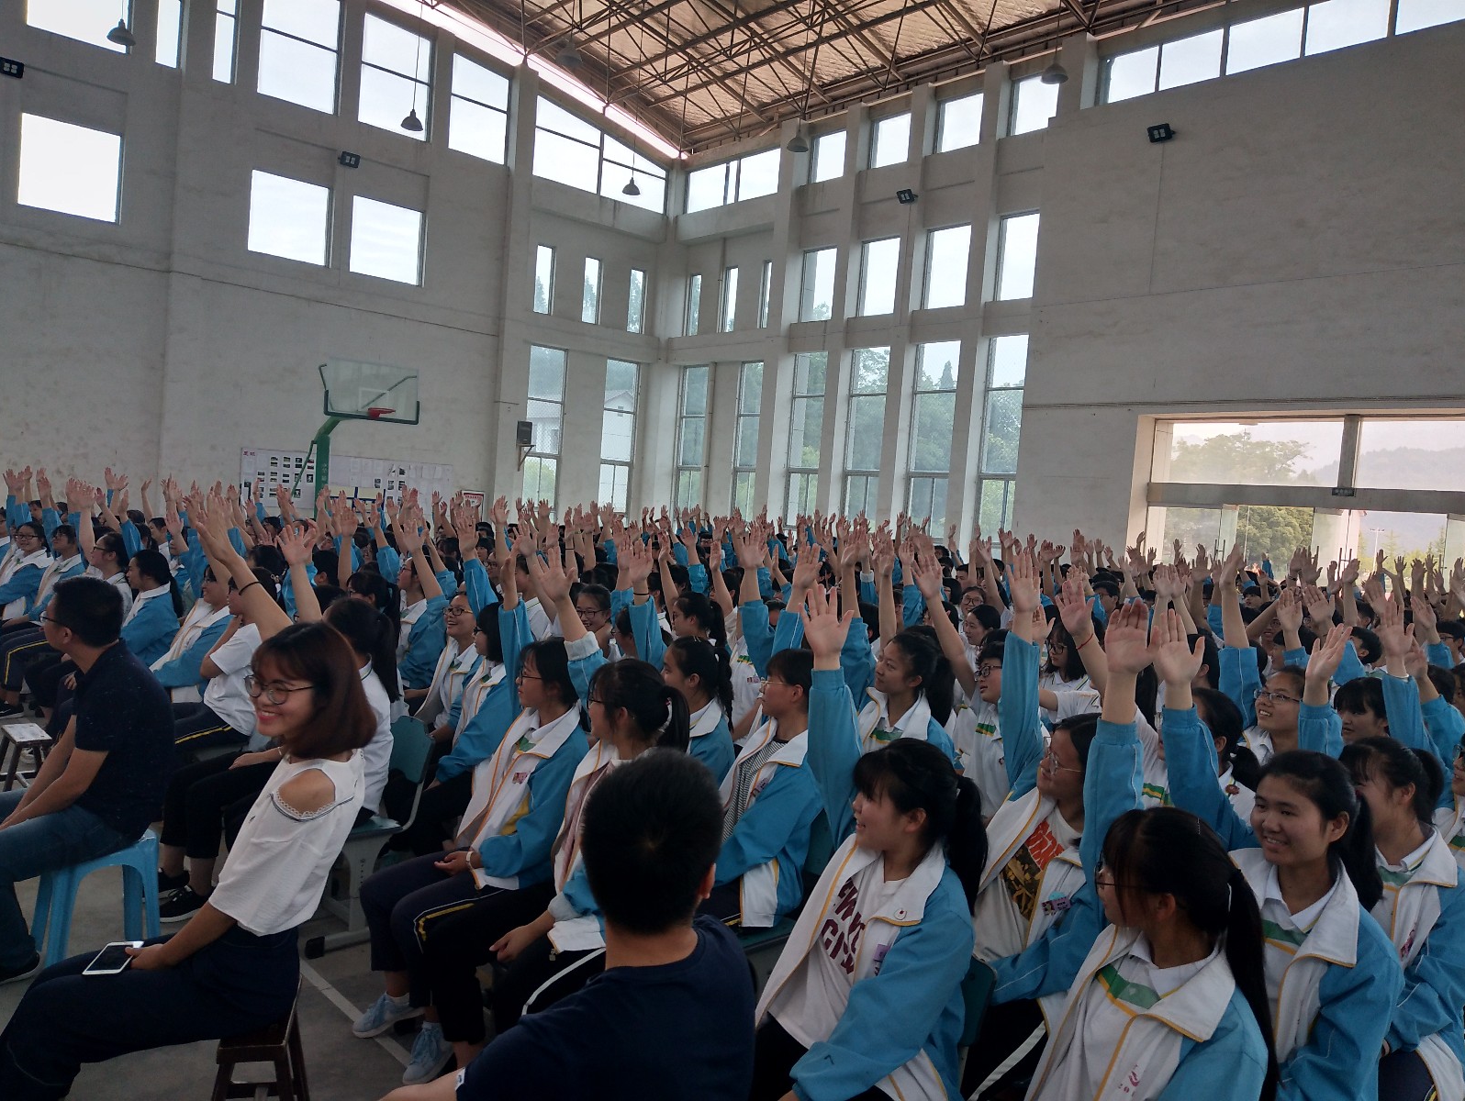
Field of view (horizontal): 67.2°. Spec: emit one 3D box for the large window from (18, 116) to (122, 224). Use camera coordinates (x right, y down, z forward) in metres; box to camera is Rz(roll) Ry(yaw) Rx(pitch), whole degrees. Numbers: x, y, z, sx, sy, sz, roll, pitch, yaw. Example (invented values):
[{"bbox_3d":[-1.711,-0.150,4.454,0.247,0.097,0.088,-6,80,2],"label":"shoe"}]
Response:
[{"bbox_3d":[-13.536,-7.799,22.605,1.780,1.810,0.150,2,3,-41],"label":"large window"}]

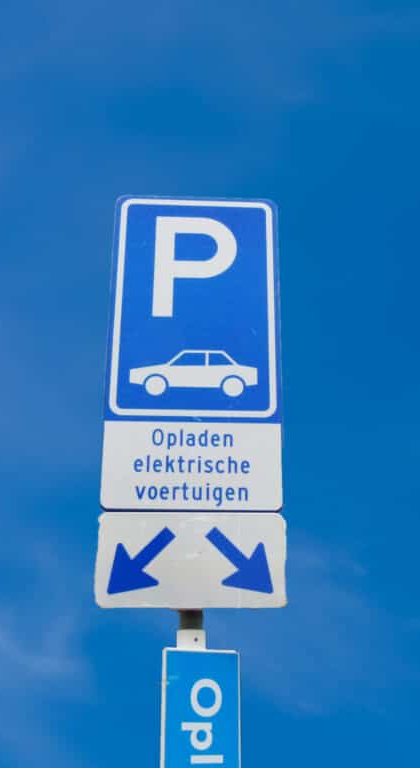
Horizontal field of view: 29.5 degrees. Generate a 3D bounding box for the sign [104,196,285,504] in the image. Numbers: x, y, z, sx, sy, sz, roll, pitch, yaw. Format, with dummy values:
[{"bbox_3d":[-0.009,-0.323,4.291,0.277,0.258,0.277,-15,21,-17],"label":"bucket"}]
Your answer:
[{"bbox_3d":[-0.036,-0.088,1.871,0.400,0.772,0.030,1,-17,-2],"label":"sign"}]

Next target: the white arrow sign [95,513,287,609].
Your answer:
[{"bbox_3d":[-0.038,0.382,1.729,0.405,0.202,0.030,1,-17,-2],"label":"white arrow sign"}]

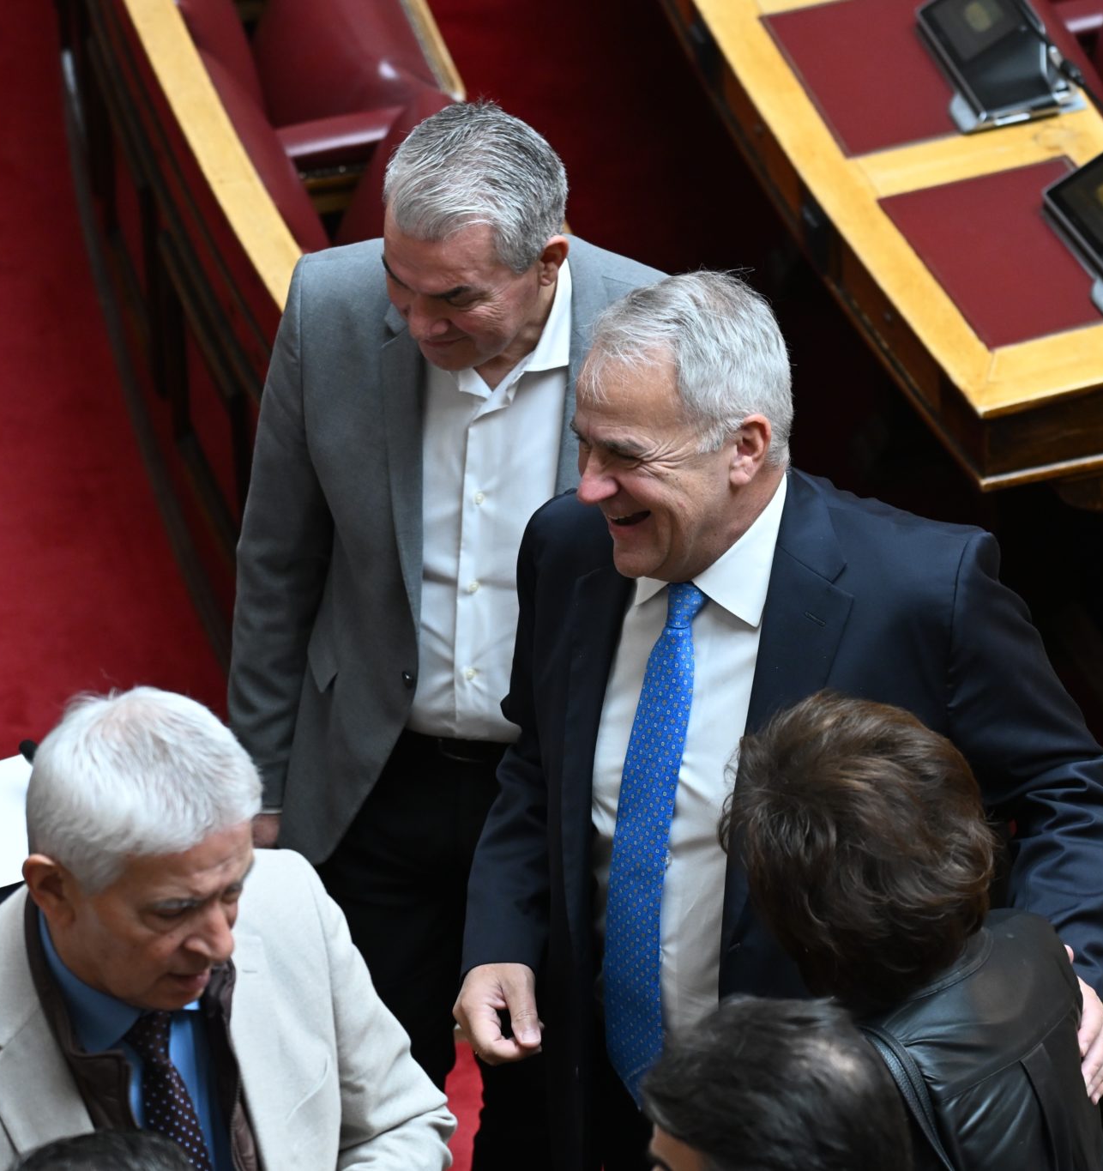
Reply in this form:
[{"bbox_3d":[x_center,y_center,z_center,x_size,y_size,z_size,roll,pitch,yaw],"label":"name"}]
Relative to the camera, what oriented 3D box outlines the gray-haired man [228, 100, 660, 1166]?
[{"bbox_3d":[-0.079,0.230,9.140,0.560,1.770,0.420,8,36,15],"label":"gray-haired man"}]

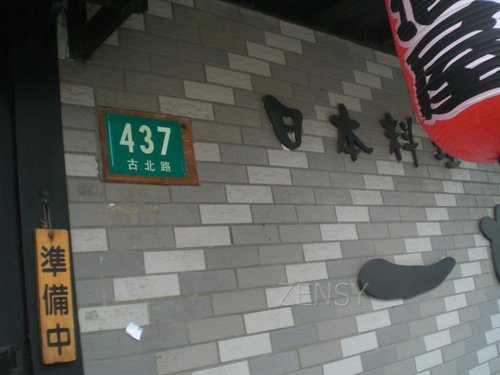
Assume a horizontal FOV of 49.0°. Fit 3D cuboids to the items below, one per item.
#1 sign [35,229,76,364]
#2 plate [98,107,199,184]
[{"bbox_3d":[-0.434,0.236,1.216,0.074,0.293,0.012,3,-17,-40],"label":"sign"},{"bbox_3d":[-0.273,-0.109,1.521,0.290,0.201,0.019,3,-17,-40],"label":"plate"}]

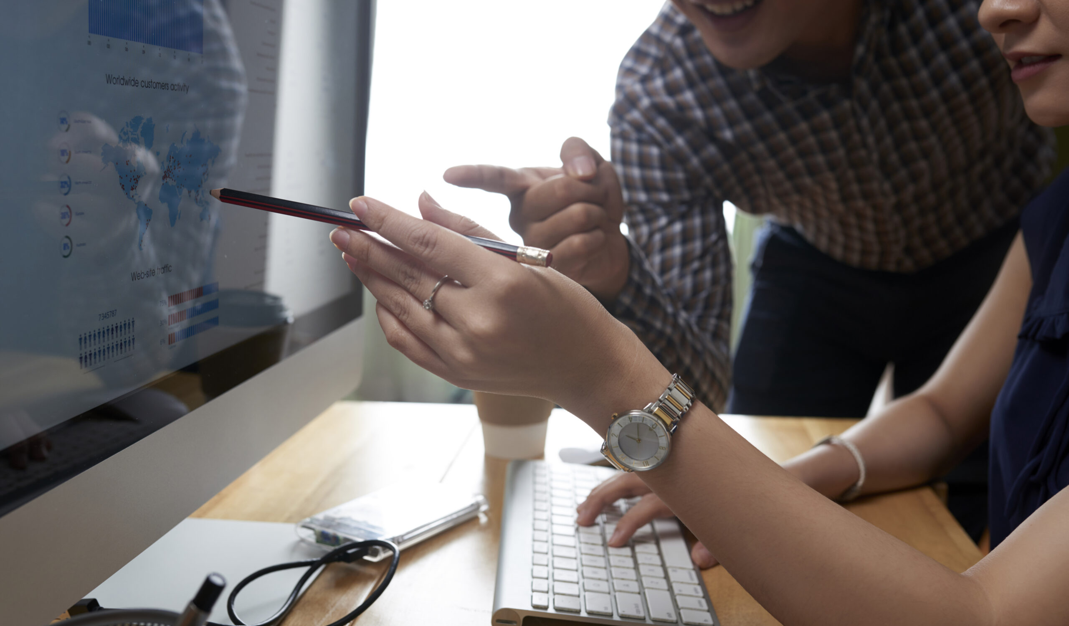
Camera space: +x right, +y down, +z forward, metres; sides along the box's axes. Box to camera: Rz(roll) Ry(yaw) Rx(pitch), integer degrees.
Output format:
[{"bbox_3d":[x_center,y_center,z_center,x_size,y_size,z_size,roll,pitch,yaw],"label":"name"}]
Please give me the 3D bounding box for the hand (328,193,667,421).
[{"bbox_3d":[-0.023,0.001,0.520,0.174,0.077,0.055,34,18,-2],"label":"hand"}]

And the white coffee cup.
[{"bbox_3d":[-0.018,0.067,0.947,0.090,0.118,0.090,0,10,0],"label":"white coffee cup"}]

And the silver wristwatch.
[{"bbox_3d":[0.059,0.055,0.527,0.035,0.057,0.047,40,28,9],"label":"silver wristwatch"}]

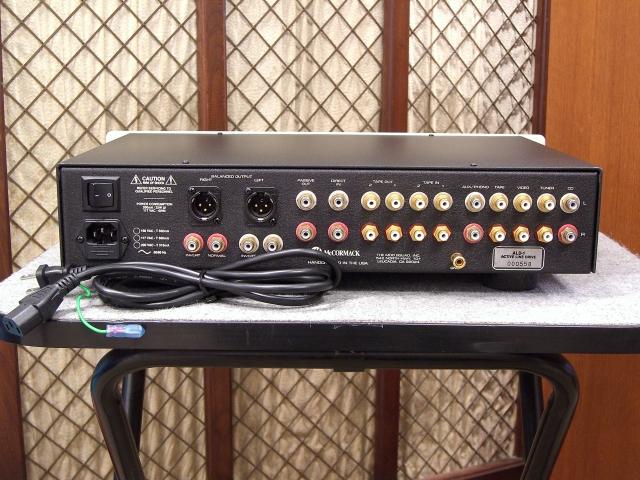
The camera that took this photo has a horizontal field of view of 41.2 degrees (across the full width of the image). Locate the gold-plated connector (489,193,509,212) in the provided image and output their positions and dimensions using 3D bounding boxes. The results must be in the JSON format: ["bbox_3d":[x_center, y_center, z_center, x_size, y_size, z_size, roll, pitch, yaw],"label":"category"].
[{"bbox_3d":[0.144,-0.029,0.677,0.015,0.015,0.012,1,12,0],"label":"gold-plated connector"}]

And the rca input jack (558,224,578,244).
[{"bbox_3d":[0.199,-0.004,0.679,0.016,0.016,0.011,0,13,-1],"label":"rca input jack"}]

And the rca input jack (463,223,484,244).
[{"bbox_3d":[0.124,-0.004,0.683,0.016,0.016,0.011,1,12,0],"label":"rca input jack"}]

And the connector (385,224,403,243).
[{"bbox_3d":[0.060,-0.005,0.679,0.015,0.015,0.013,0,12,-1],"label":"connector"}]

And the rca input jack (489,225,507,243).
[{"bbox_3d":[0.143,-0.004,0.678,0.015,0.015,0.013,0,13,-1],"label":"rca input jack"}]

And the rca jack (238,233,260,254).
[{"bbox_3d":[-0.056,0.004,0.677,0.016,0.016,0.011,0,12,-1],"label":"rca jack"}]

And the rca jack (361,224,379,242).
[{"bbox_3d":[0.040,-0.005,0.677,0.015,0.015,0.013,0,13,-1],"label":"rca jack"}]

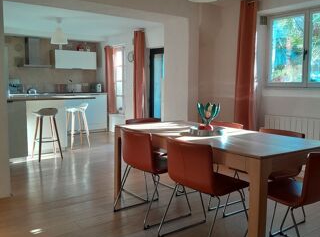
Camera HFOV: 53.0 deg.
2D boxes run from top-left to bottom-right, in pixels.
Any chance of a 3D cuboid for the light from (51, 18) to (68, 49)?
[{"bbox_3d":[-1.749,-1.519,5.600,0.290,0.460,0.290,-3,7,-30],"label":"light"}]

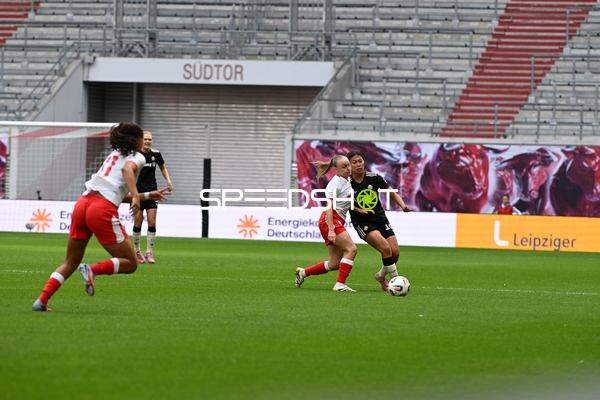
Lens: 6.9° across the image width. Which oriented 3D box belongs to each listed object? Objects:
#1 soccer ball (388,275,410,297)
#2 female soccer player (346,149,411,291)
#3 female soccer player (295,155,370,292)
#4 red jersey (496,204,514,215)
[{"bbox_3d":[1.031,0.898,51.900,0.220,0.220,0.220,2,0,0],"label":"soccer ball"},{"bbox_3d":[0.874,0.232,55.300,0.740,1.570,0.600,2,0,-12],"label":"female soccer player"},{"bbox_3d":[0.368,0.260,54.900,0.850,1.500,0.520,2,0,33],"label":"female soccer player"},{"bbox_3d":[4.788,0.361,116.500,0.420,0.500,0.250,2,0,10],"label":"red jersey"}]

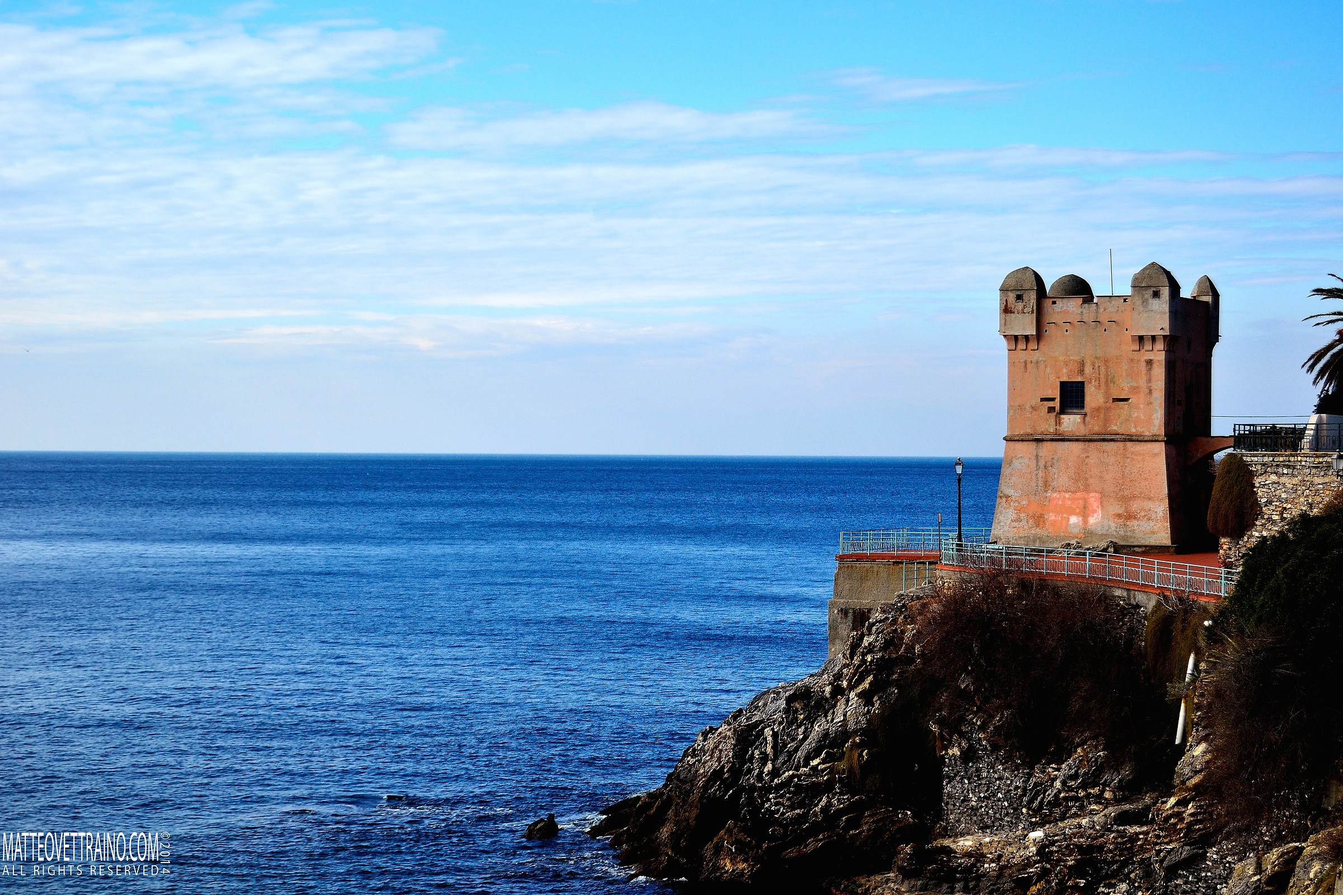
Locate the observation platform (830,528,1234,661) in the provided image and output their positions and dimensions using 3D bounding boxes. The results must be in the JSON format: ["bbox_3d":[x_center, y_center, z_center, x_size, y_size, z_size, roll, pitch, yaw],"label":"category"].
[{"bbox_3d":[16.000,6.700,122.500,19.000,5.700,15.500,0,0,30],"label":"observation platform"}]

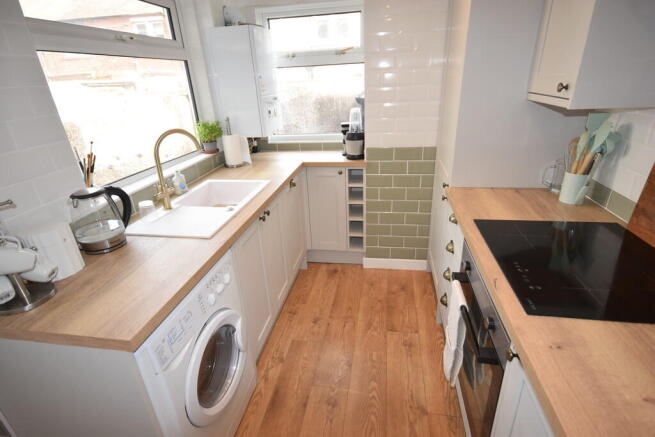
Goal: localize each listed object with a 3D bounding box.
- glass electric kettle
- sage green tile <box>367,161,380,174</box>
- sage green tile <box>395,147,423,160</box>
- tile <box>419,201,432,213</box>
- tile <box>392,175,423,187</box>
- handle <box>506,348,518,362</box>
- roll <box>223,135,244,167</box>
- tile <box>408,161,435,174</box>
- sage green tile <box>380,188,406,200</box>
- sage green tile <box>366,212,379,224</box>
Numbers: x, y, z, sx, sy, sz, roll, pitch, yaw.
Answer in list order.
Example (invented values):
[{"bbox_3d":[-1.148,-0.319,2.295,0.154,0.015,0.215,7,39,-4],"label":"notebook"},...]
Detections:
[{"bbox_3d":[-0.894,0.002,1.310,0.215,0.240,0.165,-15,26,-24],"label":"glass electric kettle"},{"bbox_3d":[0.338,-0.374,2.406,0.091,0.099,0.010,2,24,10],"label":"sage green tile"},{"bbox_3d":[0.575,-0.455,2.332,0.199,0.098,0.010,1,24,11],"label":"sage green tile"},{"bbox_3d":[0.736,-0.085,2.458,0.090,0.099,0.010,2,24,10],"label":"tile"},{"bbox_3d":[0.586,-0.272,2.412,0.199,0.098,0.010,1,24,11],"label":"tile"},{"bbox_3d":[0.494,0.366,0.878,0.028,0.032,0.032,1,24,10],"label":"handle"},{"bbox_3d":[-0.707,-0.505,2.461,0.122,0.220,0.122,-3,24,1],"label":"roll"},{"bbox_3d":[0.683,-0.366,2.377,0.193,0.100,0.009,1,24,10],"label":"tile"},{"bbox_3d":[0.500,-0.184,2.508,0.200,0.100,0.009,1,24,10],"label":"sage green tile"},{"bbox_3d":[0.356,0.001,2.581,0.095,0.098,0.010,1,24,11],"label":"sage green tile"}]

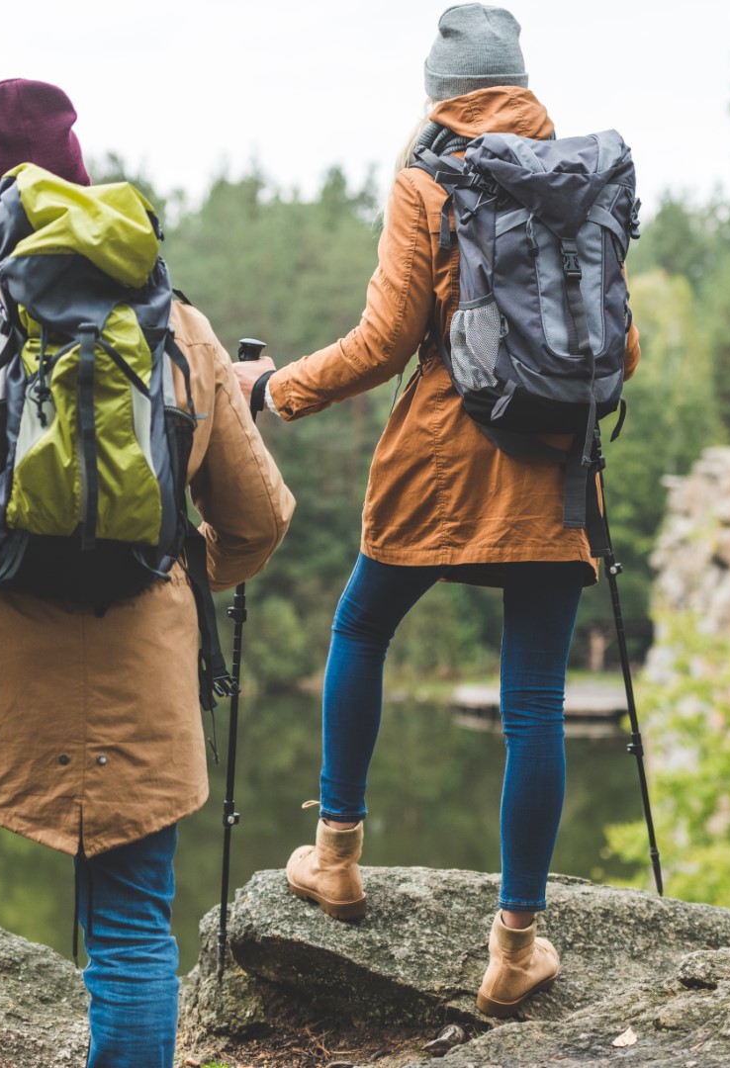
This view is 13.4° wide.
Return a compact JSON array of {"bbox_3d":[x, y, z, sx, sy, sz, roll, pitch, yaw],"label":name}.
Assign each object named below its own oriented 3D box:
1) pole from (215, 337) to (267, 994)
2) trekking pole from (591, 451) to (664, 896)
[{"bbox_3d":[-0.225,0.225,5.440,0.050,1.137,0.060,1,4,-22],"label":"pole"},{"bbox_3d":[0.473,0.142,5.750,0.050,1.081,0.060,-10,6,-21],"label":"trekking pole"}]

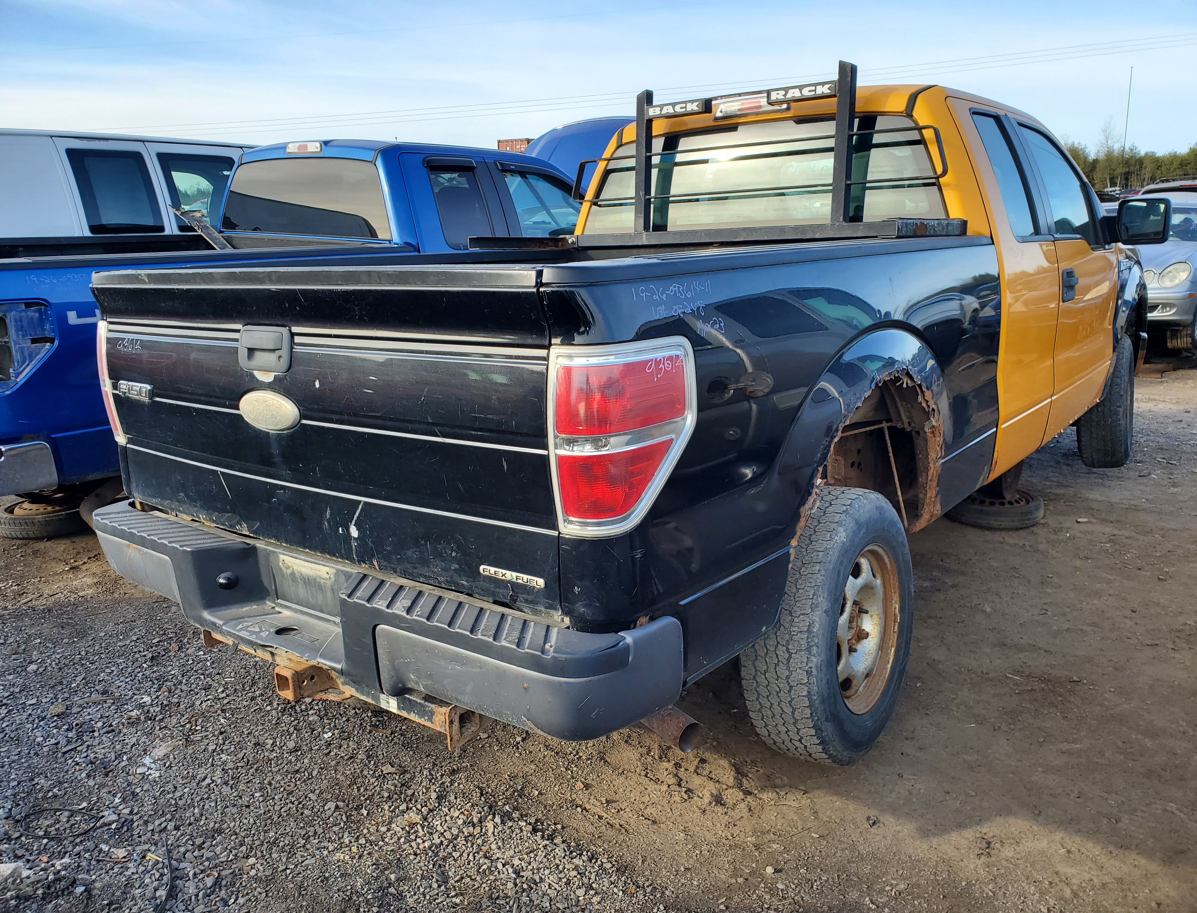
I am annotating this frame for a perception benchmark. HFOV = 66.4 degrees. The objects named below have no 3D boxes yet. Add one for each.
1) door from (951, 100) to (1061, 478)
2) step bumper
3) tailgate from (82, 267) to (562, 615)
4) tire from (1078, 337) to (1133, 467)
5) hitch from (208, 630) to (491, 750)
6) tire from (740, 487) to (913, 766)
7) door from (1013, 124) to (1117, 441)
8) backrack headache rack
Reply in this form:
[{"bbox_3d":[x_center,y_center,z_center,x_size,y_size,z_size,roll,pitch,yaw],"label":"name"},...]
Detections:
[{"bbox_3d":[1.532,-0.627,3.478,0.278,1.351,0.880,8,17,37],"label":"door"},{"bbox_3d":[-0.667,0.317,2.176,1.892,0.223,0.319,8,17,37],"label":"step bumper"},{"bbox_3d":[-0.694,-0.101,2.064,1.599,0.632,0.101,8,17,37],"label":"tailgate"},{"bbox_3d":[2.957,-0.325,5.345,0.246,0.772,0.772,10,18,41],"label":"tire"},{"bbox_3d":[-0.641,0.494,2.235,1.022,0.162,0.268,8,17,37],"label":"hitch"},{"bbox_3d":[0.677,0.471,2.596,0.248,0.761,0.761,8,17,37],"label":"tire"},{"bbox_3d":[2.187,-0.835,4.295,0.283,1.356,1.275,8,17,37],"label":"door"},{"bbox_3d":[0.351,-1.063,3.256,1.700,0.597,0.688,8,17,37],"label":"backrack headache rack"}]

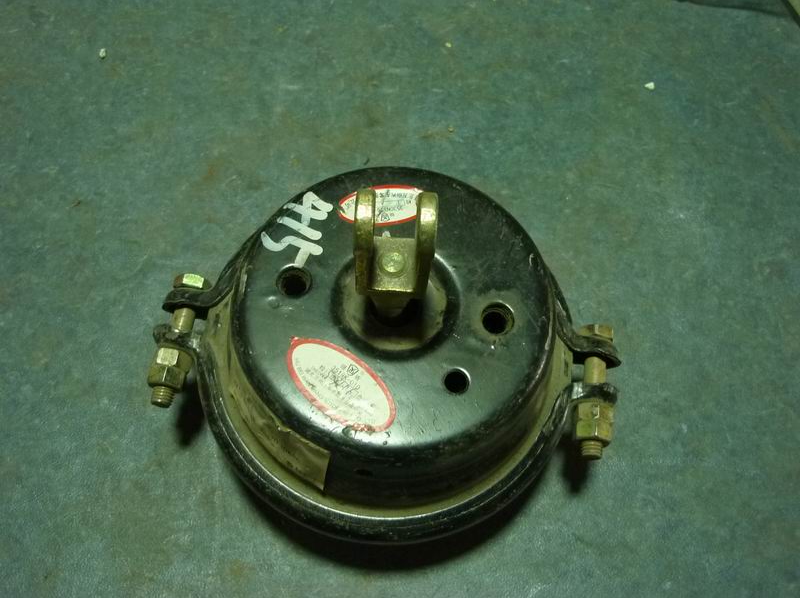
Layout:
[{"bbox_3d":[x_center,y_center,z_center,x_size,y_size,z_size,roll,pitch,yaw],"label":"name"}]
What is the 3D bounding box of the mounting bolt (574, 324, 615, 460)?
[{"bbox_3d":[0.095,0.045,0.368,0.018,0.018,0.062,10,66,1],"label":"mounting bolt"}]

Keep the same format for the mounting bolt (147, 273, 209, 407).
[{"bbox_3d":[-0.108,0.020,0.368,0.018,0.018,0.063,9,66,1],"label":"mounting bolt"}]

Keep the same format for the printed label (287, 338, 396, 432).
[{"bbox_3d":[-0.024,0.034,0.303,0.052,0.002,0.025,37,69,13],"label":"printed label"}]

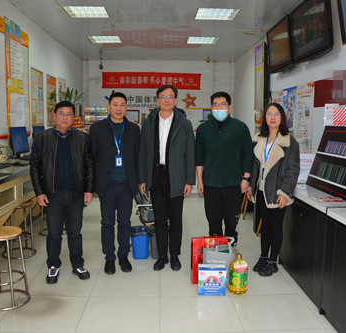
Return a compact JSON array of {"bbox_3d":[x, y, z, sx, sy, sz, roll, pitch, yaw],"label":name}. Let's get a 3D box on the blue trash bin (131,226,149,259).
[{"bbox_3d":[-0.353,0.841,4.168,0.200,0.300,0.250,0,7,-2],"label":"blue trash bin"}]

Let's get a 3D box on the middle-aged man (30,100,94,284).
[{"bbox_3d":[-1.022,0.233,3.495,0.560,1.660,0.340,-2,7,-19],"label":"middle-aged man"}]

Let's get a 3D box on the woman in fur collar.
[{"bbox_3d":[0.972,0.220,3.692,0.480,1.660,0.340,4,8,26],"label":"woman in fur collar"}]

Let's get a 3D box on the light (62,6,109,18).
[{"bbox_3d":[-1.282,-2.310,5.583,0.600,0.070,0.600,0,7,-2],"label":"light"}]

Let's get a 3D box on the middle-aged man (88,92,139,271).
[{"bbox_3d":[-0.565,0.159,3.711,0.520,1.760,0.330,-1,7,-12],"label":"middle-aged man"}]

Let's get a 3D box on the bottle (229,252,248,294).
[{"bbox_3d":[0.584,0.926,3.297,0.160,0.340,0.150,1,7,8],"label":"bottle"}]

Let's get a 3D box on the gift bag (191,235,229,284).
[{"bbox_3d":[0.336,0.856,3.481,0.335,0.440,0.110,-1,7,-8],"label":"gift bag"}]

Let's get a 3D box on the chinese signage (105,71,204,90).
[{"bbox_3d":[-0.556,-2.274,10.038,2.640,0.425,0.020,0,7,-2],"label":"chinese signage"}]

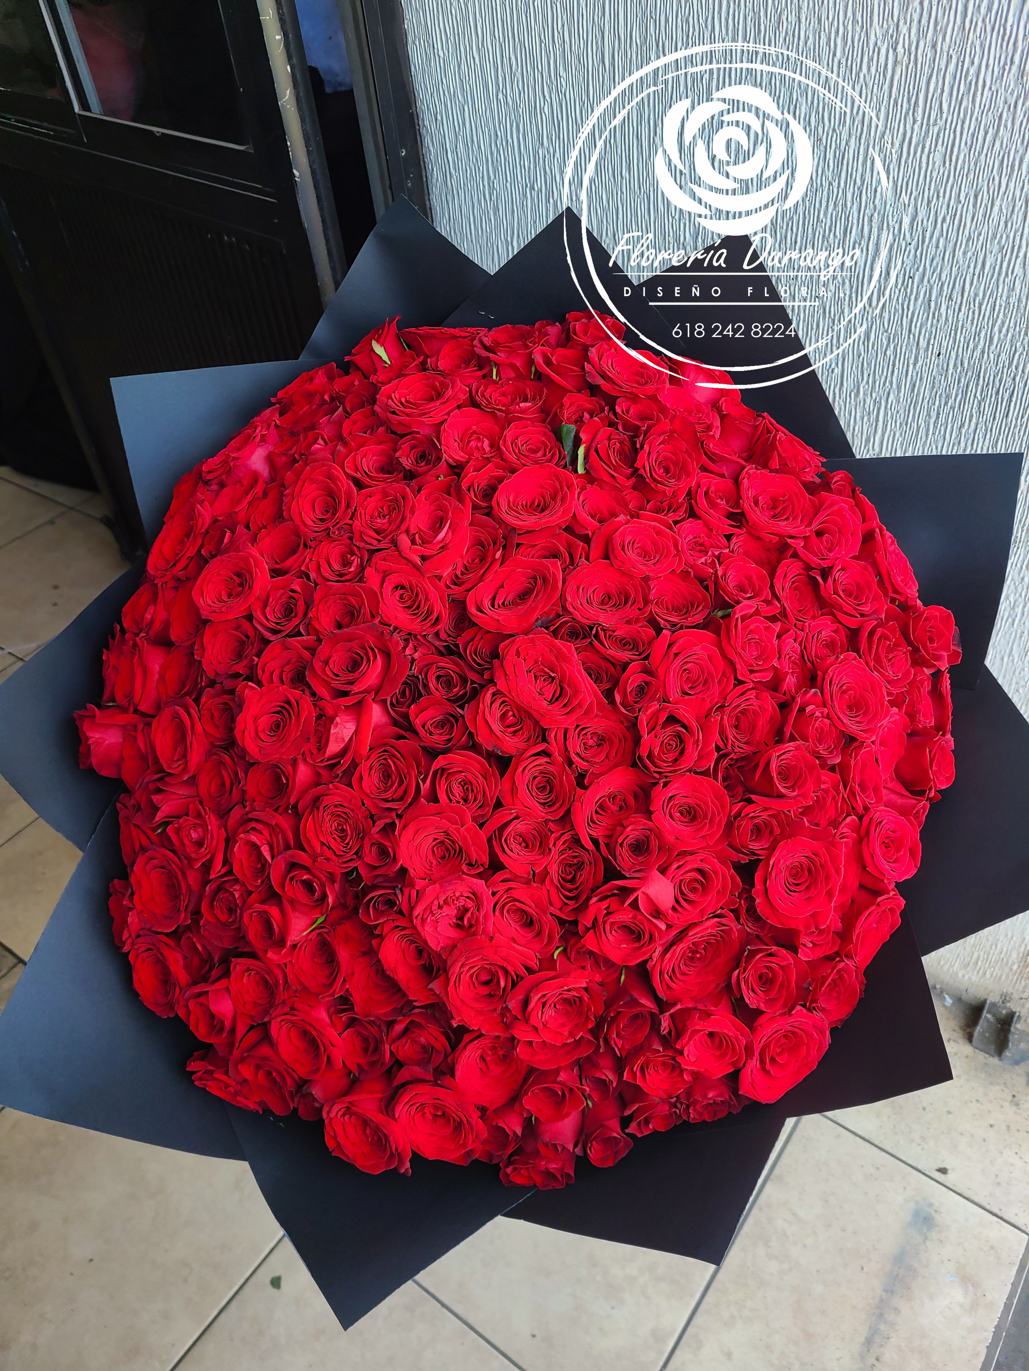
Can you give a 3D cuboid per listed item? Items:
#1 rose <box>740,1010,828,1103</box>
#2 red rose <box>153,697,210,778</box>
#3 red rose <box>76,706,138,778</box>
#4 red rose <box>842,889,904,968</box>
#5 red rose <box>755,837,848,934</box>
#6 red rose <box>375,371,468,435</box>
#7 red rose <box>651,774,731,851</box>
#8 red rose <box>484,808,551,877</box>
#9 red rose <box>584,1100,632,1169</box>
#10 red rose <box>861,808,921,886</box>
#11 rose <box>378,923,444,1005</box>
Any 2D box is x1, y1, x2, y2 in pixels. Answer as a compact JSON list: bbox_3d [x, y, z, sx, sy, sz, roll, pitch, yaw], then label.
[{"bbox_3d":[0.214,0.294,0.830,0.076,0.076,0.053,-18,14,-12],"label":"rose"},{"bbox_3d":[-0.285,0.045,0.890,0.057,0.057,0.046,25,11,30],"label":"red rose"},{"bbox_3d":[-0.379,0.053,0.960,0.059,0.066,0.066,15,45,9],"label":"red rose"},{"bbox_3d":[0.267,0.185,0.779,0.062,0.062,0.046,0,6,-23],"label":"red rose"},{"bbox_3d":[0.220,0.153,0.805,0.072,0.047,0.072,0,85,-2],"label":"red rose"},{"bbox_3d":[-0.078,-0.238,0.880,0.069,0.045,0.069,0,60,-1],"label":"red rose"},{"bbox_3d":[0.138,0.103,0.820,0.062,0.049,0.062,0,75,1],"label":"red rose"},{"bbox_3d":[0.002,0.110,0.721,0.048,0.038,0.048,0,82,1],"label":"red rose"},{"bbox_3d":[0.076,0.370,0.860,0.044,0.044,0.047,-10,21,-3],"label":"red rose"},{"bbox_3d":[0.321,0.139,0.890,0.060,0.060,0.045,-33,6,-26],"label":"red rose"},{"bbox_3d":[-0.088,0.228,0.830,0.064,0.050,0.064,0,64,-22],"label":"rose"}]

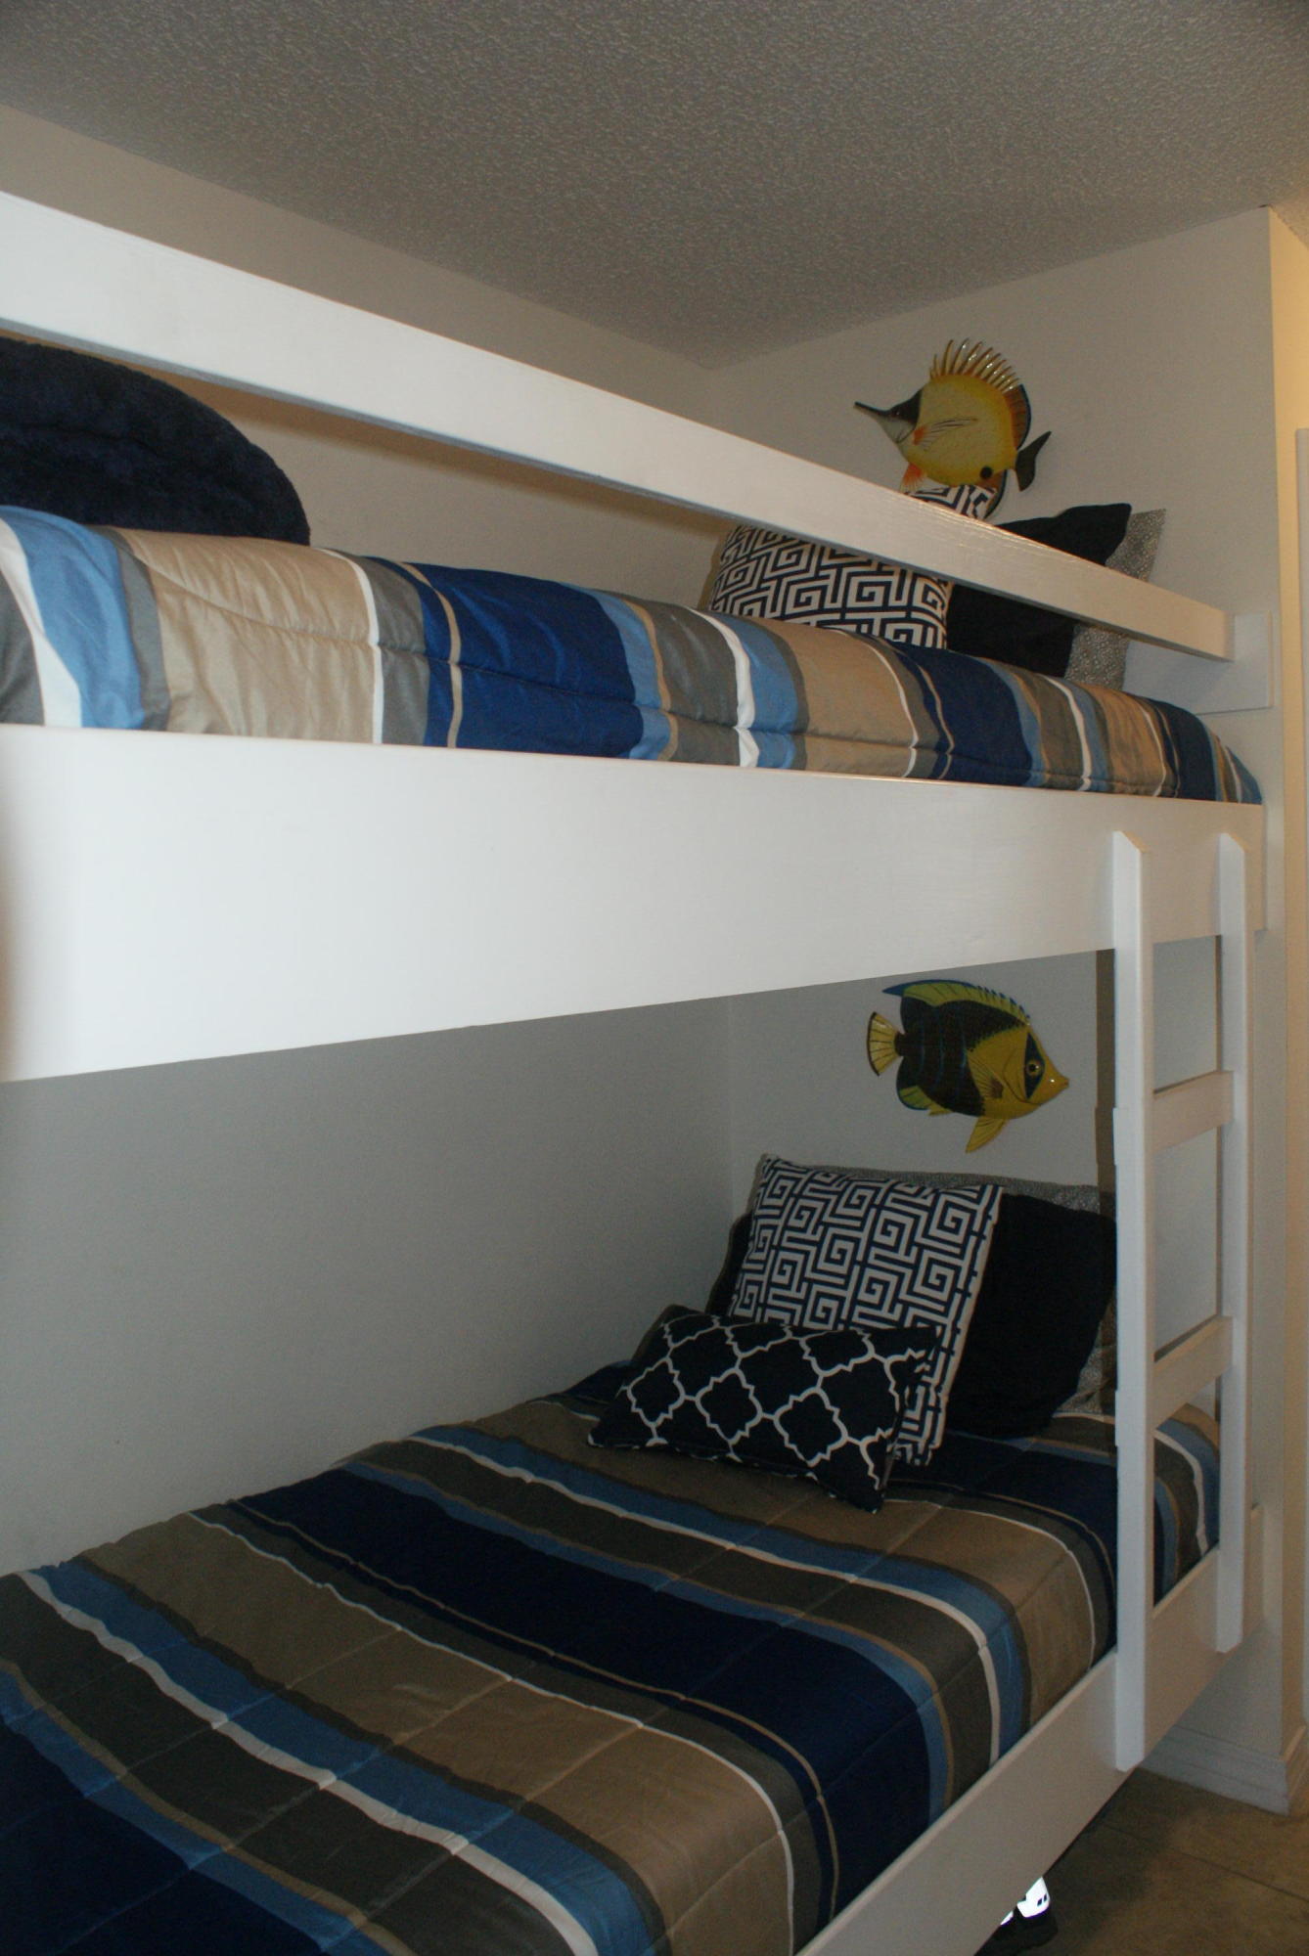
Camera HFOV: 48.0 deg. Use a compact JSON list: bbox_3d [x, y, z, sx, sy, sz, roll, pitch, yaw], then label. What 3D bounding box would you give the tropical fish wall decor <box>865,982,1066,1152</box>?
[{"bbox_3d":[0.520,0.149,2.471,0.380,0.294,0.050,1,5,41],"label":"tropical fish wall decor"}]

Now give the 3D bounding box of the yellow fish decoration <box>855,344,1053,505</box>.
[{"bbox_3d":[0.484,-0.888,2.411,0.365,0.306,0.050,1,5,41],"label":"yellow fish decoration"}]

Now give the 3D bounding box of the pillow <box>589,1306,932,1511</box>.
[{"bbox_3d":[0.148,0.591,2.123,0.480,0.120,0.280,-3,44,39],"label":"pillow"}]

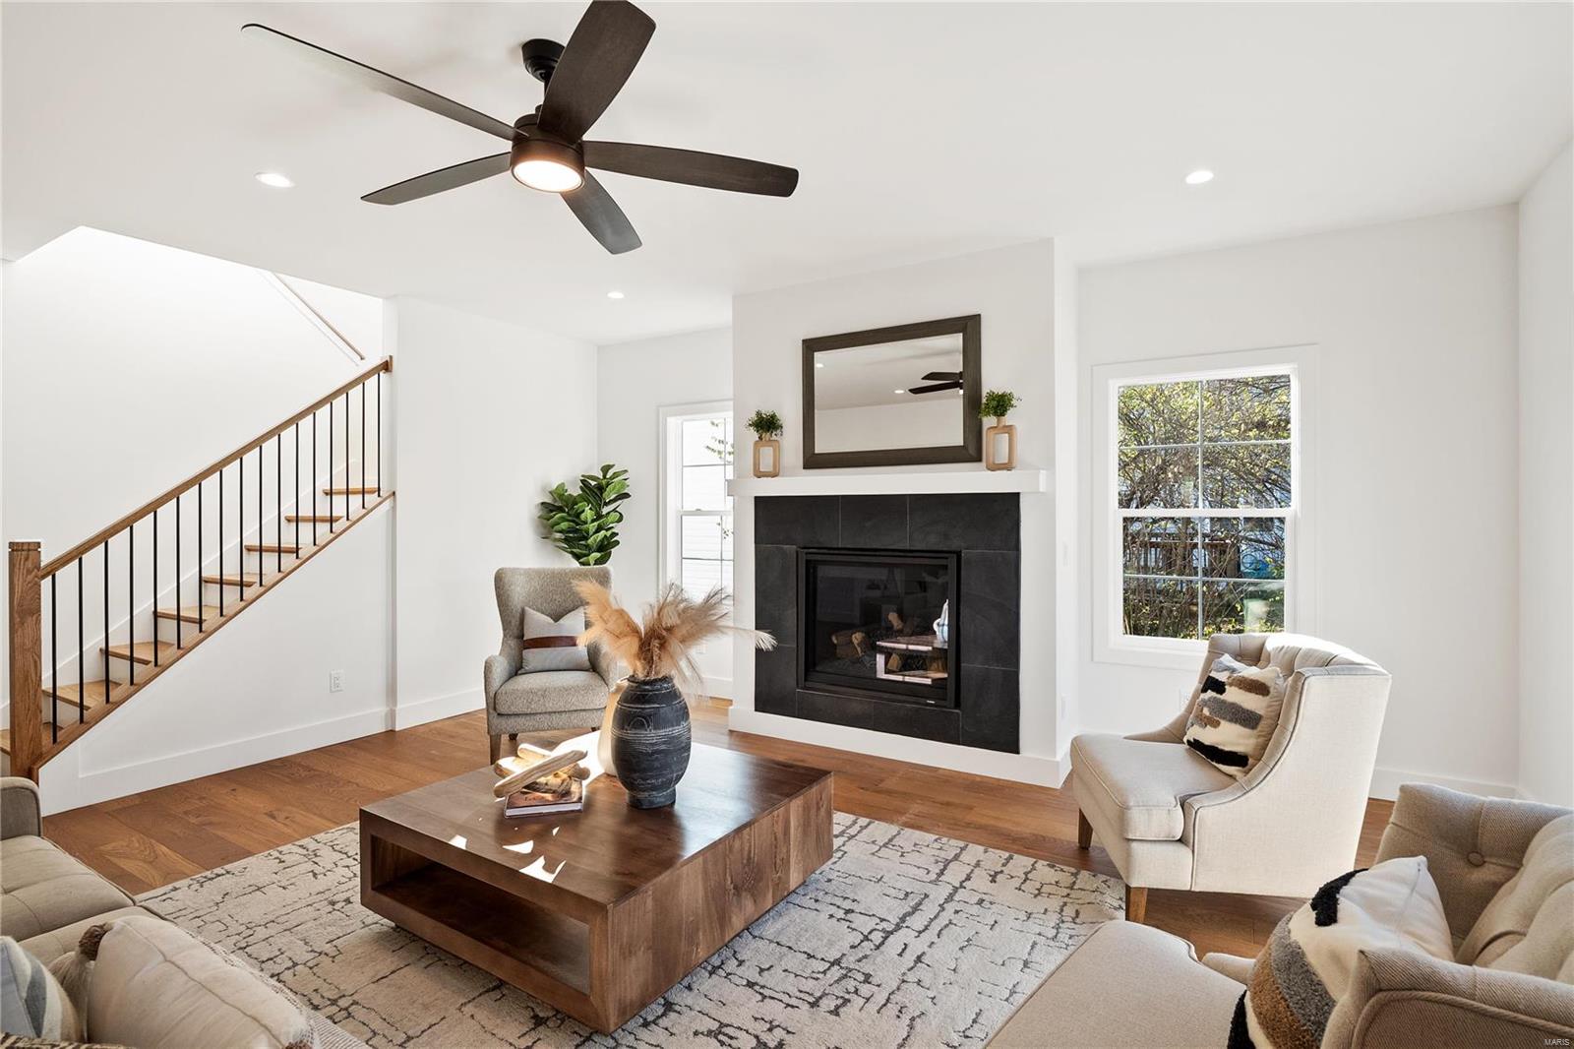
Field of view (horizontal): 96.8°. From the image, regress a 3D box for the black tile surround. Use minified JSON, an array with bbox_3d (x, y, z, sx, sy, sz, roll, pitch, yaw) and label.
[{"bbox_3d":[0.491,0.505,3.965,1.606,1.350,0.060,1,1,29],"label":"black tile surround"}]

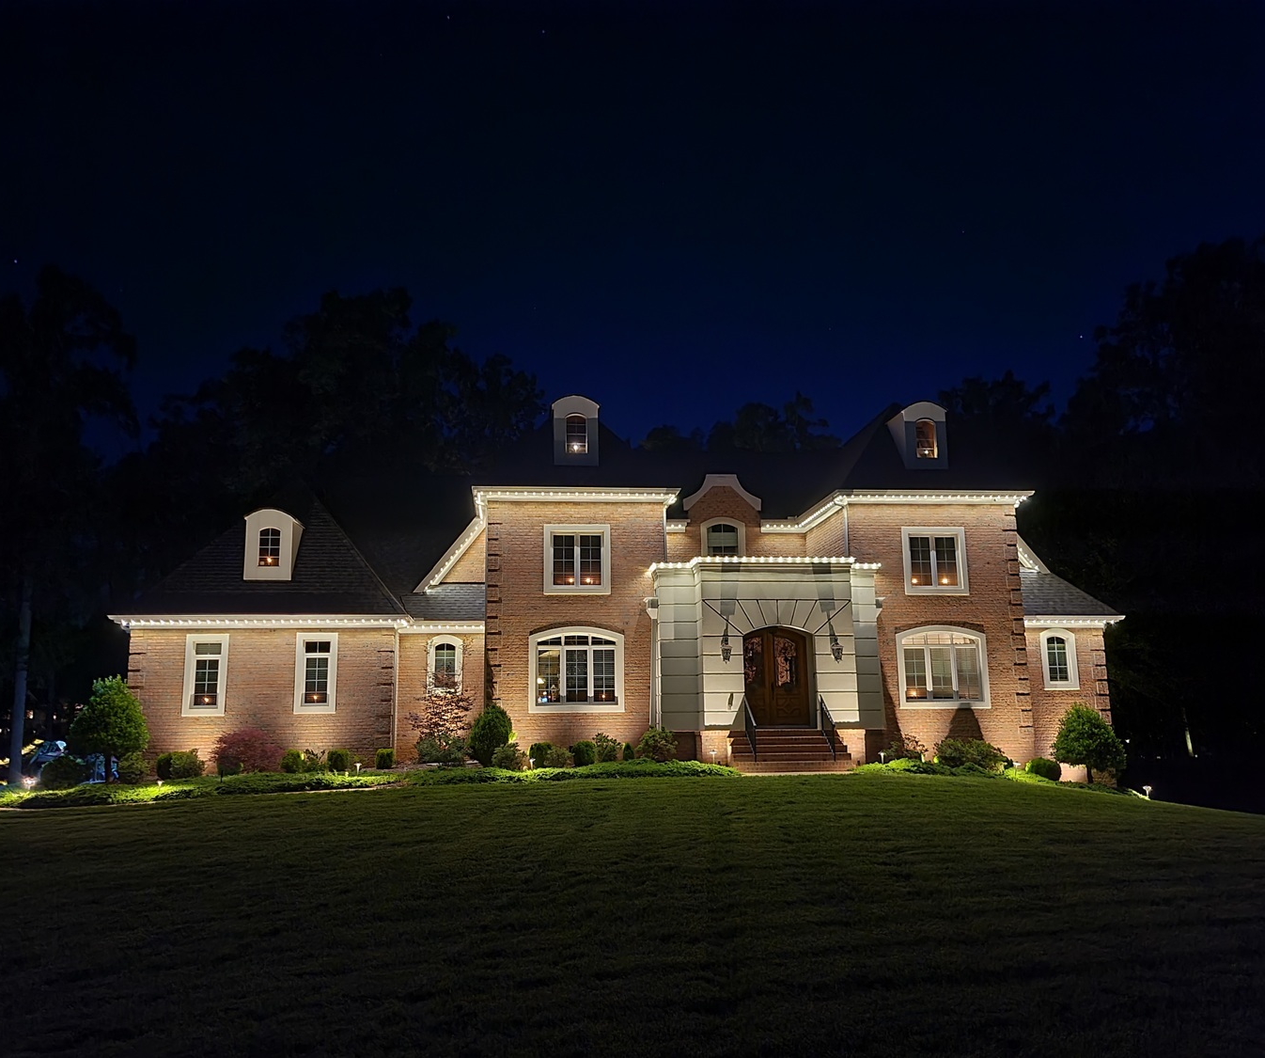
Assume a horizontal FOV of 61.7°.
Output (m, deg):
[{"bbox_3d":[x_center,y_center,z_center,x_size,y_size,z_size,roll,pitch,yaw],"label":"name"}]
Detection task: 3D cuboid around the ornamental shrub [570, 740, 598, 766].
[{"bbox_3d":[-1.187,5.452,25.665,0.695,0.667,0.695,0,-11,-7],"label":"ornamental shrub"}]

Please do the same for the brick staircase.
[{"bbox_3d":[3.673,5.179,24.741,2.757,0.958,1.400,0,-11,-7],"label":"brick staircase"}]

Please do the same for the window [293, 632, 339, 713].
[{"bbox_3d":[-7.877,3.610,26.371,1.013,1.943,0.150,0,-11,-7],"label":"window"}]

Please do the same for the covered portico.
[{"bbox_3d":[3.505,3.282,26.446,5.950,4.949,1.950,0,-11,-7],"label":"covered portico"}]

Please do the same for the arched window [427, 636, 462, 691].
[{"bbox_3d":[-5.154,3.724,29.105,0.941,1.594,0.200,0,-11,-6],"label":"arched window"}]

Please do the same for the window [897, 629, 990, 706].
[{"bbox_3d":[8.196,3.659,27.960,2.463,2.104,0.150,0,-11,-7],"label":"window"}]

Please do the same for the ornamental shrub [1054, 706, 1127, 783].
[{"bbox_3d":[12.010,5.606,27.816,1.900,2.011,1.850,0,-11,-6],"label":"ornamental shrub"}]

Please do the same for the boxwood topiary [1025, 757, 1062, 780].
[{"bbox_3d":[10.545,6.183,27.175,0.972,0.674,0.931,0,-11,-6],"label":"boxwood topiary"}]

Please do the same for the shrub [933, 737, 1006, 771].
[{"bbox_3d":[8.529,5.677,26.697,1.880,0.814,1.450,0,-11,-6],"label":"shrub"}]

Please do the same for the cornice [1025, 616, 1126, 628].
[{"bbox_3d":[12.140,2.572,29.347,2.961,0.299,0.500,0,-11,-7],"label":"cornice"}]

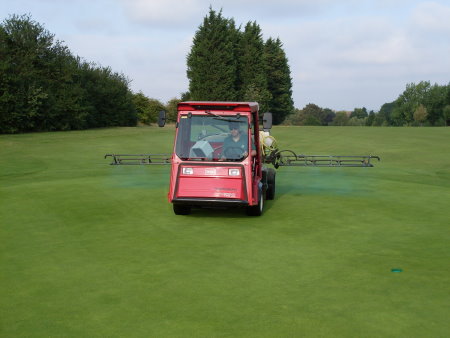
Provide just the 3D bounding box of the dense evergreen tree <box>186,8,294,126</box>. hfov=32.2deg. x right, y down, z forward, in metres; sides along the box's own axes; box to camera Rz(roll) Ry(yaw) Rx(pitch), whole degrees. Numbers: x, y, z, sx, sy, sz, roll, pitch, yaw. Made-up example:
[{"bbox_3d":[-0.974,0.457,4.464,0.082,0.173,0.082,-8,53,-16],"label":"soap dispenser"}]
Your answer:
[{"bbox_3d":[1.390,-9.149,70.000,9.500,10.500,7.200,0,3,0],"label":"dense evergreen tree"}]

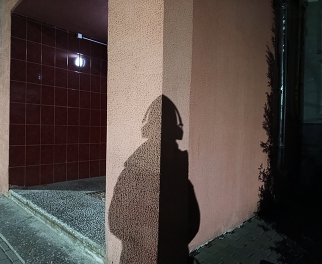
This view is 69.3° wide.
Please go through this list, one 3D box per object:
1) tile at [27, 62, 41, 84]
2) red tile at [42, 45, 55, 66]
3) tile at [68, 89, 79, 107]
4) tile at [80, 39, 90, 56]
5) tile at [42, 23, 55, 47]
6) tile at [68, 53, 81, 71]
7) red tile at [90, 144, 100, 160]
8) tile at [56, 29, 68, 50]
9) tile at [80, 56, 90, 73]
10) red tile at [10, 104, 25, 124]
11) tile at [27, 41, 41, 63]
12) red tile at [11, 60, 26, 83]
[{"bbox_3d":[-1.874,-0.863,3.429,0.010,0.300,0.200,1,0,44],"label":"tile"},{"bbox_3d":[-1.729,-1.161,3.571,0.012,0.300,0.200,1,0,44],"label":"red tile"},{"bbox_3d":[-1.446,-0.553,3.847,0.200,0.300,0.010,0,1,-45],"label":"tile"},{"bbox_3d":[-1.301,-1.461,4.006,0.010,0.300,0.200,1,0,44],"label":"tile"},{"bbox_3d":[-1.713,-1.461,3.547,0.010,0.300,0.200,2,1,43],"label":"tile"},{"bbox_3d":[-1.439,-1.159,3.845,0.010,0.300,0.200,2,1,43],"label":"tile"},{"bbox_3d":[-1.187,0.353,4.162,0.012,0.300,0.200,1,0,44],"label":"red tile"},{"bbox_3d":[-1.585,-1.462,3.716,0.012,0.300,0.200,1,0,44],"label":"tile"},{"bbox_3d":[-1.308,-1.158,4.009,0.012,0.300,0.200,1,0,44],"label":"tile"},{"bbox_3d":[-2.012,-0.257,3.266,0.010,0.300,0.200,2,1,43],"label":"red tile"},{"bbox_3d":[-1.858,-1.161,3.403,0.010,0.300,0.200,2,1,43],"label":"tile"},{"bbox_3d":[-2.008,-0.857,3.277,0.200,0.300,0.010,0,1,-45],"label":"red tile"}]

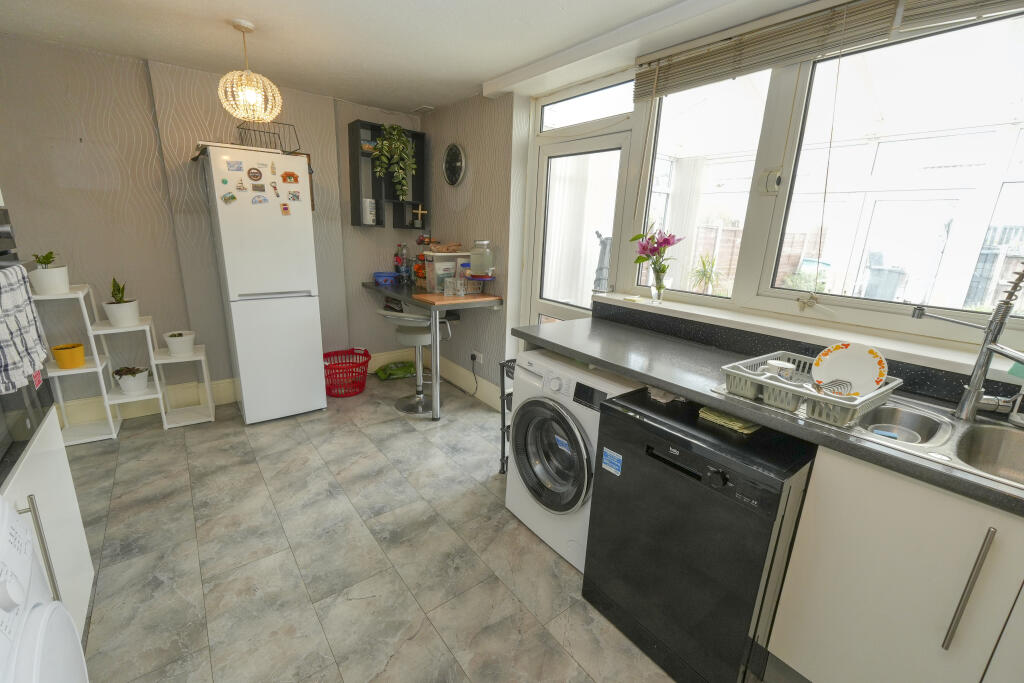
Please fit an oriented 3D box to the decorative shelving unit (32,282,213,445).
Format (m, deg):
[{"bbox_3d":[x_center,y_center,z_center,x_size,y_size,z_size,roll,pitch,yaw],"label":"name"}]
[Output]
[{"bbox_3d":[-2.564,0.119,2.883,0.790,0.966,0.330,-8,18,-32],"label":"decorative shelving unit"}]

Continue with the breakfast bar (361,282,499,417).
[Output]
[{"bbox_3d":[-0.752,-0.001,3.734,0.590,0.892,1.330,-9,19,-36],"label":"breakfast bar"}]

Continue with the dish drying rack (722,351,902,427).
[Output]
[{"bbox_3d":[0.999,0.146,1.435,0.430,0.088,0.385,-9,19,-36],"label":"dish drying rack"}]

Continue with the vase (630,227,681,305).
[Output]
[{"bbox_3d":[0.830,-0.444,2.459,0.220,0.435,0.250,-9,19,-36],"label":"vase"}]

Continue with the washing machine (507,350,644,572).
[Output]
[{"bbox_3d":[0.377,0.518,2.085,0.580,0.840,0.600,-9,19,-36],"label":"washing machine"}]

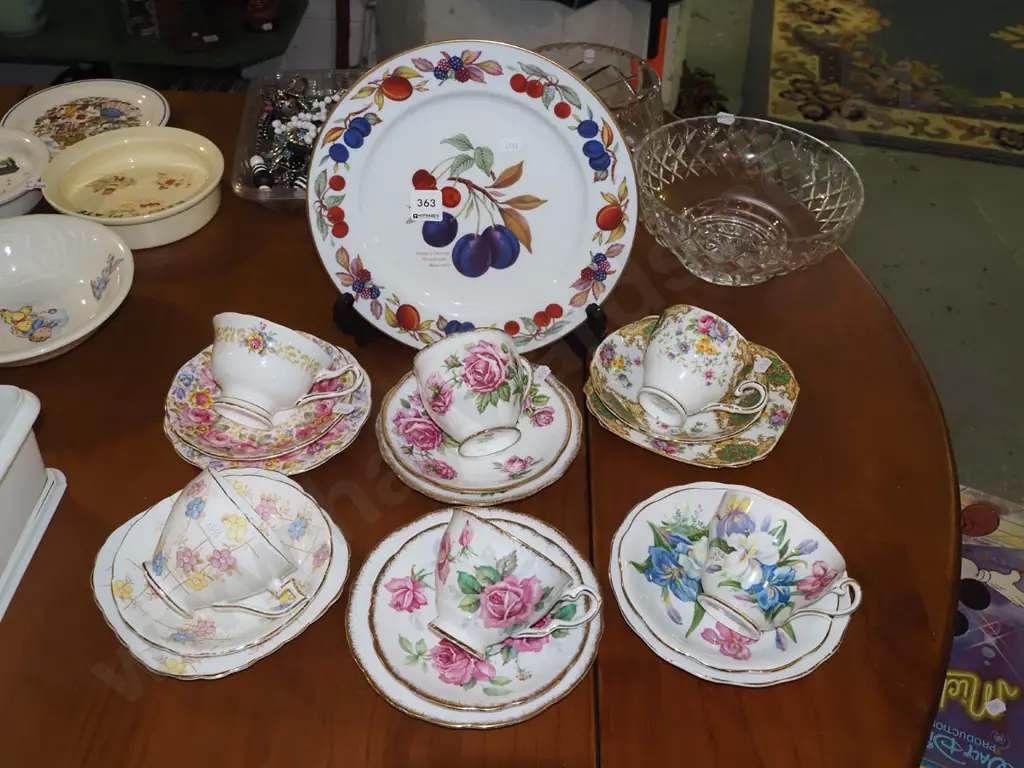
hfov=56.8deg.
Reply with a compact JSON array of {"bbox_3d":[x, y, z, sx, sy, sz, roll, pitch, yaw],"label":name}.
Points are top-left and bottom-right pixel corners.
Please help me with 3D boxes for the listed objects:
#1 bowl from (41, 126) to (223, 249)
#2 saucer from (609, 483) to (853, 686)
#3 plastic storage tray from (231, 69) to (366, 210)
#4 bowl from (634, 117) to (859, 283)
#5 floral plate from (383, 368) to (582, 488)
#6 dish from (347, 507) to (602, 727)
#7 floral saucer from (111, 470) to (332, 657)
[{"bbox_3d":[-0.353,-0.186,0.898,0.162,0.036,0.162,3,46,-3],"label":"bowl"},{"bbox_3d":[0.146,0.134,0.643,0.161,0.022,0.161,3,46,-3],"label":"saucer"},{"bbox_3d":[-0.181,-0.240,0.961,0.180,0.044,0.240,-2,46,-7],"label":"plastic storage tray"},{"bbox_3d":[0.219,-0.168,0.911,0.211,0.080,0.211,4,45,0],"label":"bowl"},{"bbox_3d":[-0.027,0.033,0.729,0.143,0.021,0.143,1,44,-1],"label":"floral plate"},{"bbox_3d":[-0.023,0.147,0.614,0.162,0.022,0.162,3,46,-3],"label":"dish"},{"bbox_3d":[-0.190,0.121,0.628,0.141,0.021,0.141,2,45,-2],"label":"floral saucer"}]

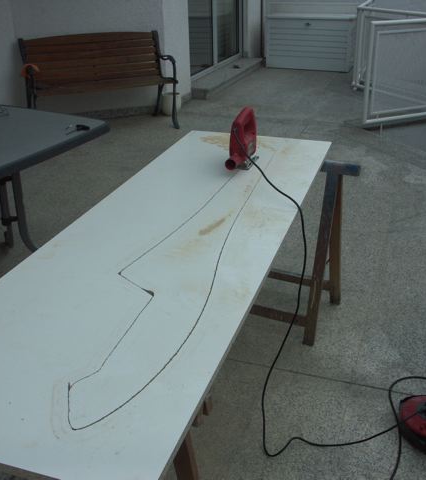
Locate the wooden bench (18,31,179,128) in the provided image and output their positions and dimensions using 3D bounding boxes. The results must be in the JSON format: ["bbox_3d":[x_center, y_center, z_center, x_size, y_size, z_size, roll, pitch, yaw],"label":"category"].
[{"bbox_3d":[-0.982,-1.372,5.246,1.240,0.795,0.570,-12,28,-21],"label":"wooden bench"}]

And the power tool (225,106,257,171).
[{"bbox_3d":[0.117,-0.374,2.158,0.080,0.197,0.190,8,27,17],"label":"power tool"}]

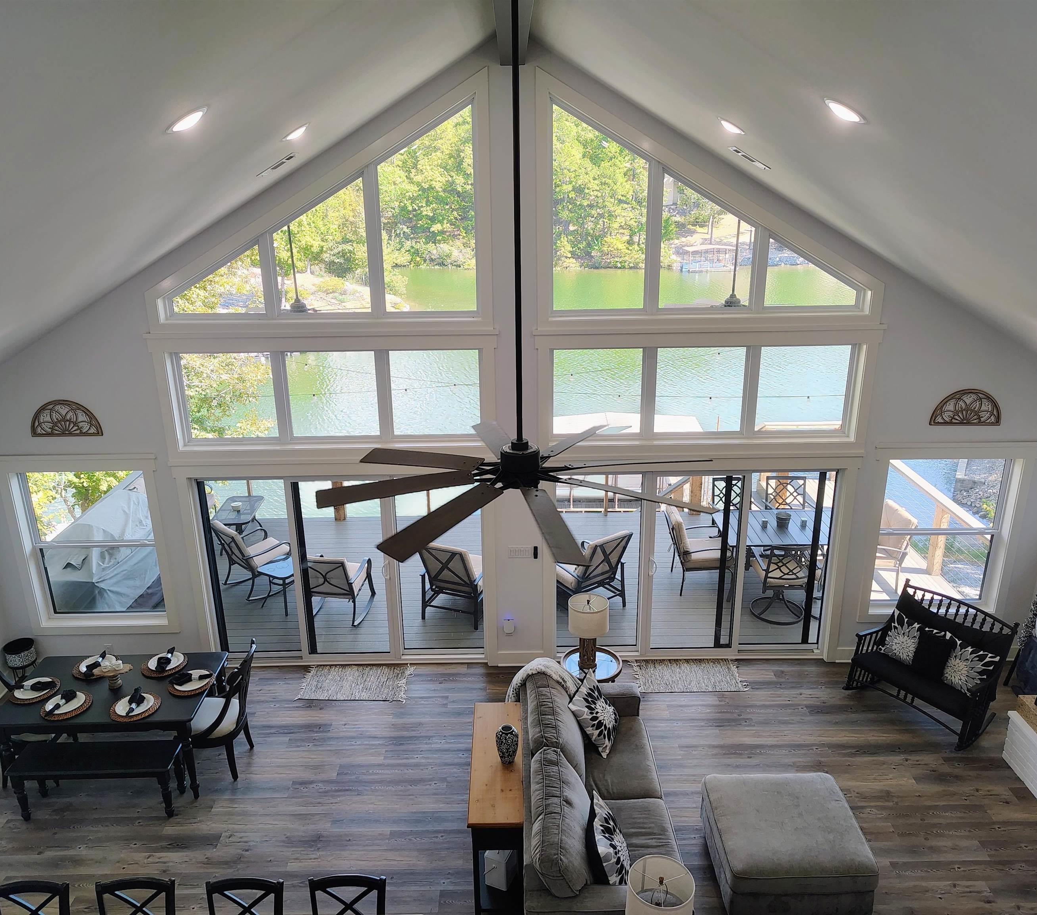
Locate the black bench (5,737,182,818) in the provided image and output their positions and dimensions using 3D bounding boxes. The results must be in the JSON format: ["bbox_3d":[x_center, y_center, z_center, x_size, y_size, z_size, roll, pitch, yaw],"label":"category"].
[{"bbox_3d":[-3.353,2.608,6.770,1.230,0.450,0.360,-1,19,0],"label":"black bench"}]

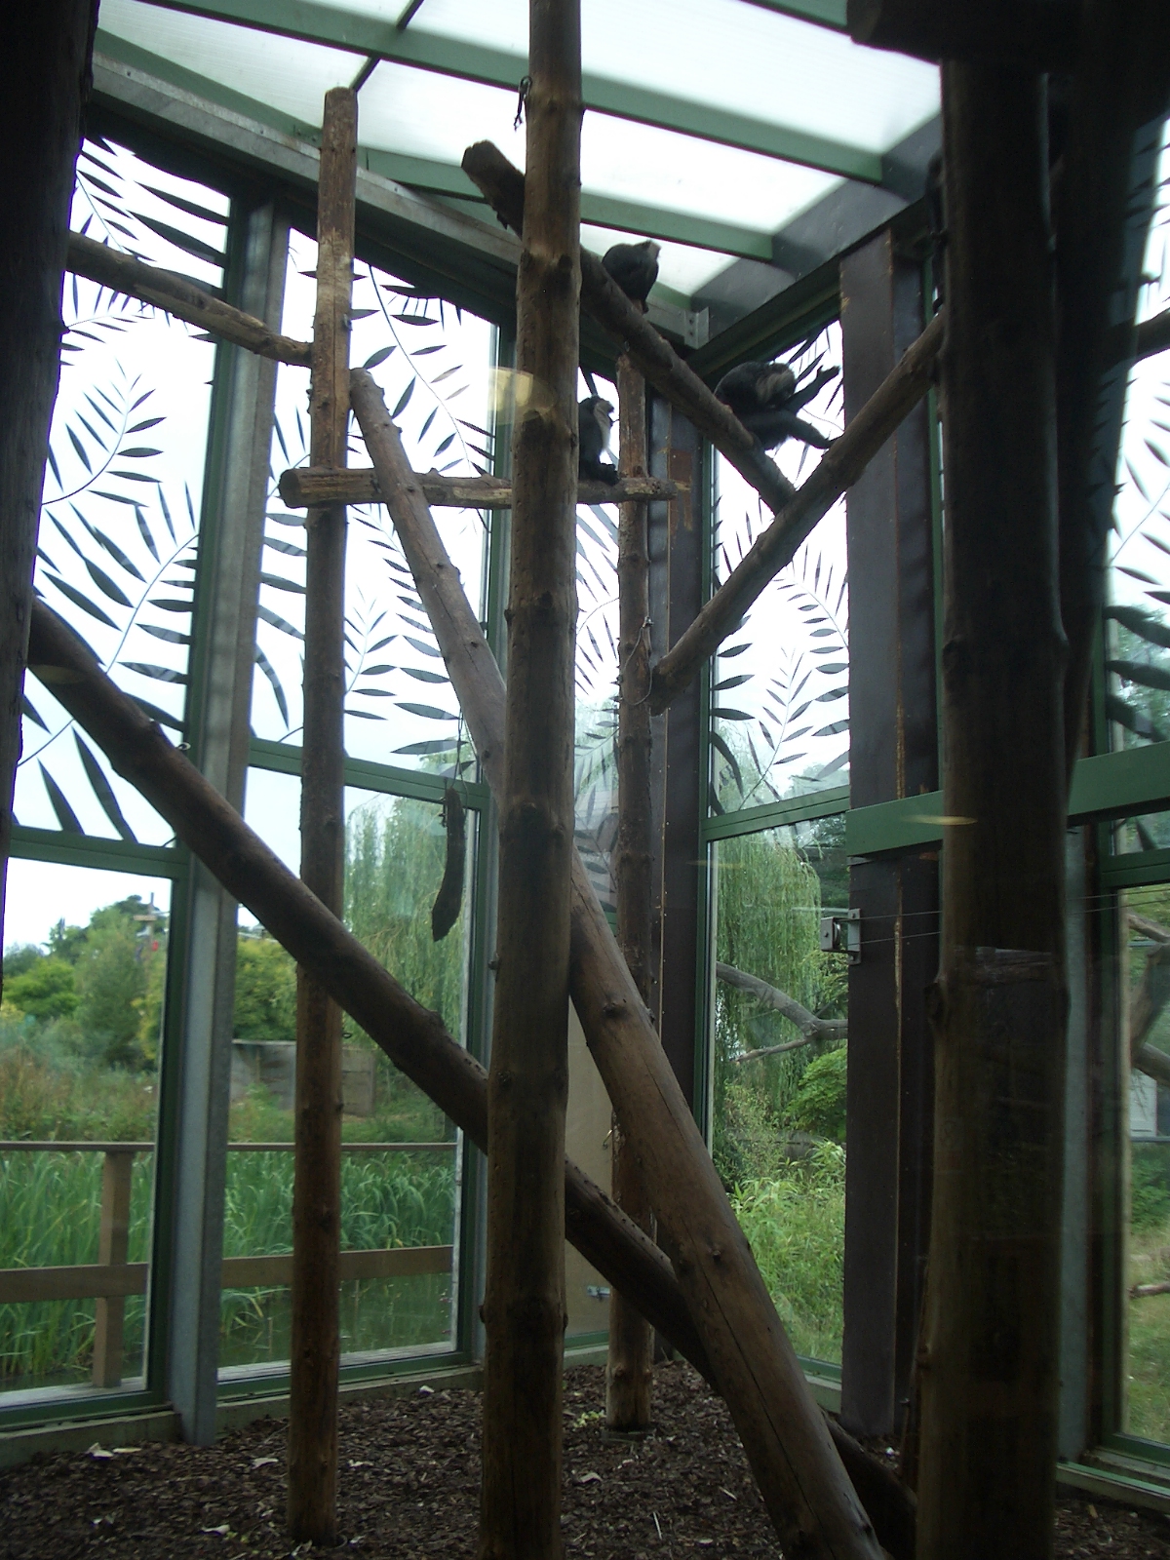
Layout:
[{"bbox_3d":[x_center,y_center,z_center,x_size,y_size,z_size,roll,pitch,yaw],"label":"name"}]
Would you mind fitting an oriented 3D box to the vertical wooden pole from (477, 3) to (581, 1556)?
[{"bbox_3d":[-0.133,-0.252,4.723,0.210,5.440,0.210,1,-9,0],"label":"vertical wooden pole"}]

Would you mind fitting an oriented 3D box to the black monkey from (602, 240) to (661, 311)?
[{"bbox_3d":[0.224,-2.472,7.738,0.310,0.360,0.250,4,-10,-17],"label":"black monkey"}]

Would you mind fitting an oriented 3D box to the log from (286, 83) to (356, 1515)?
[{"bbox_3d":[-0.950,-0.068,5.833,0.155,5.403,0.155,0,-9,0],"label":"log"}]

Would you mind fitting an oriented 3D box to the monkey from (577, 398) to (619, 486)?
[{"bbox_3d":[0.037,-1.584,7.362,0.290,0.420,0.250,4,-10,-14],"label":"monkey"}]

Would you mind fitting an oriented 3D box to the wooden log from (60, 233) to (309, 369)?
[{"bbox_3d":[-1.423,-1.711,5.677,0.125,0.125,1.129,-7,-12,41],"label":"wooden log"}]

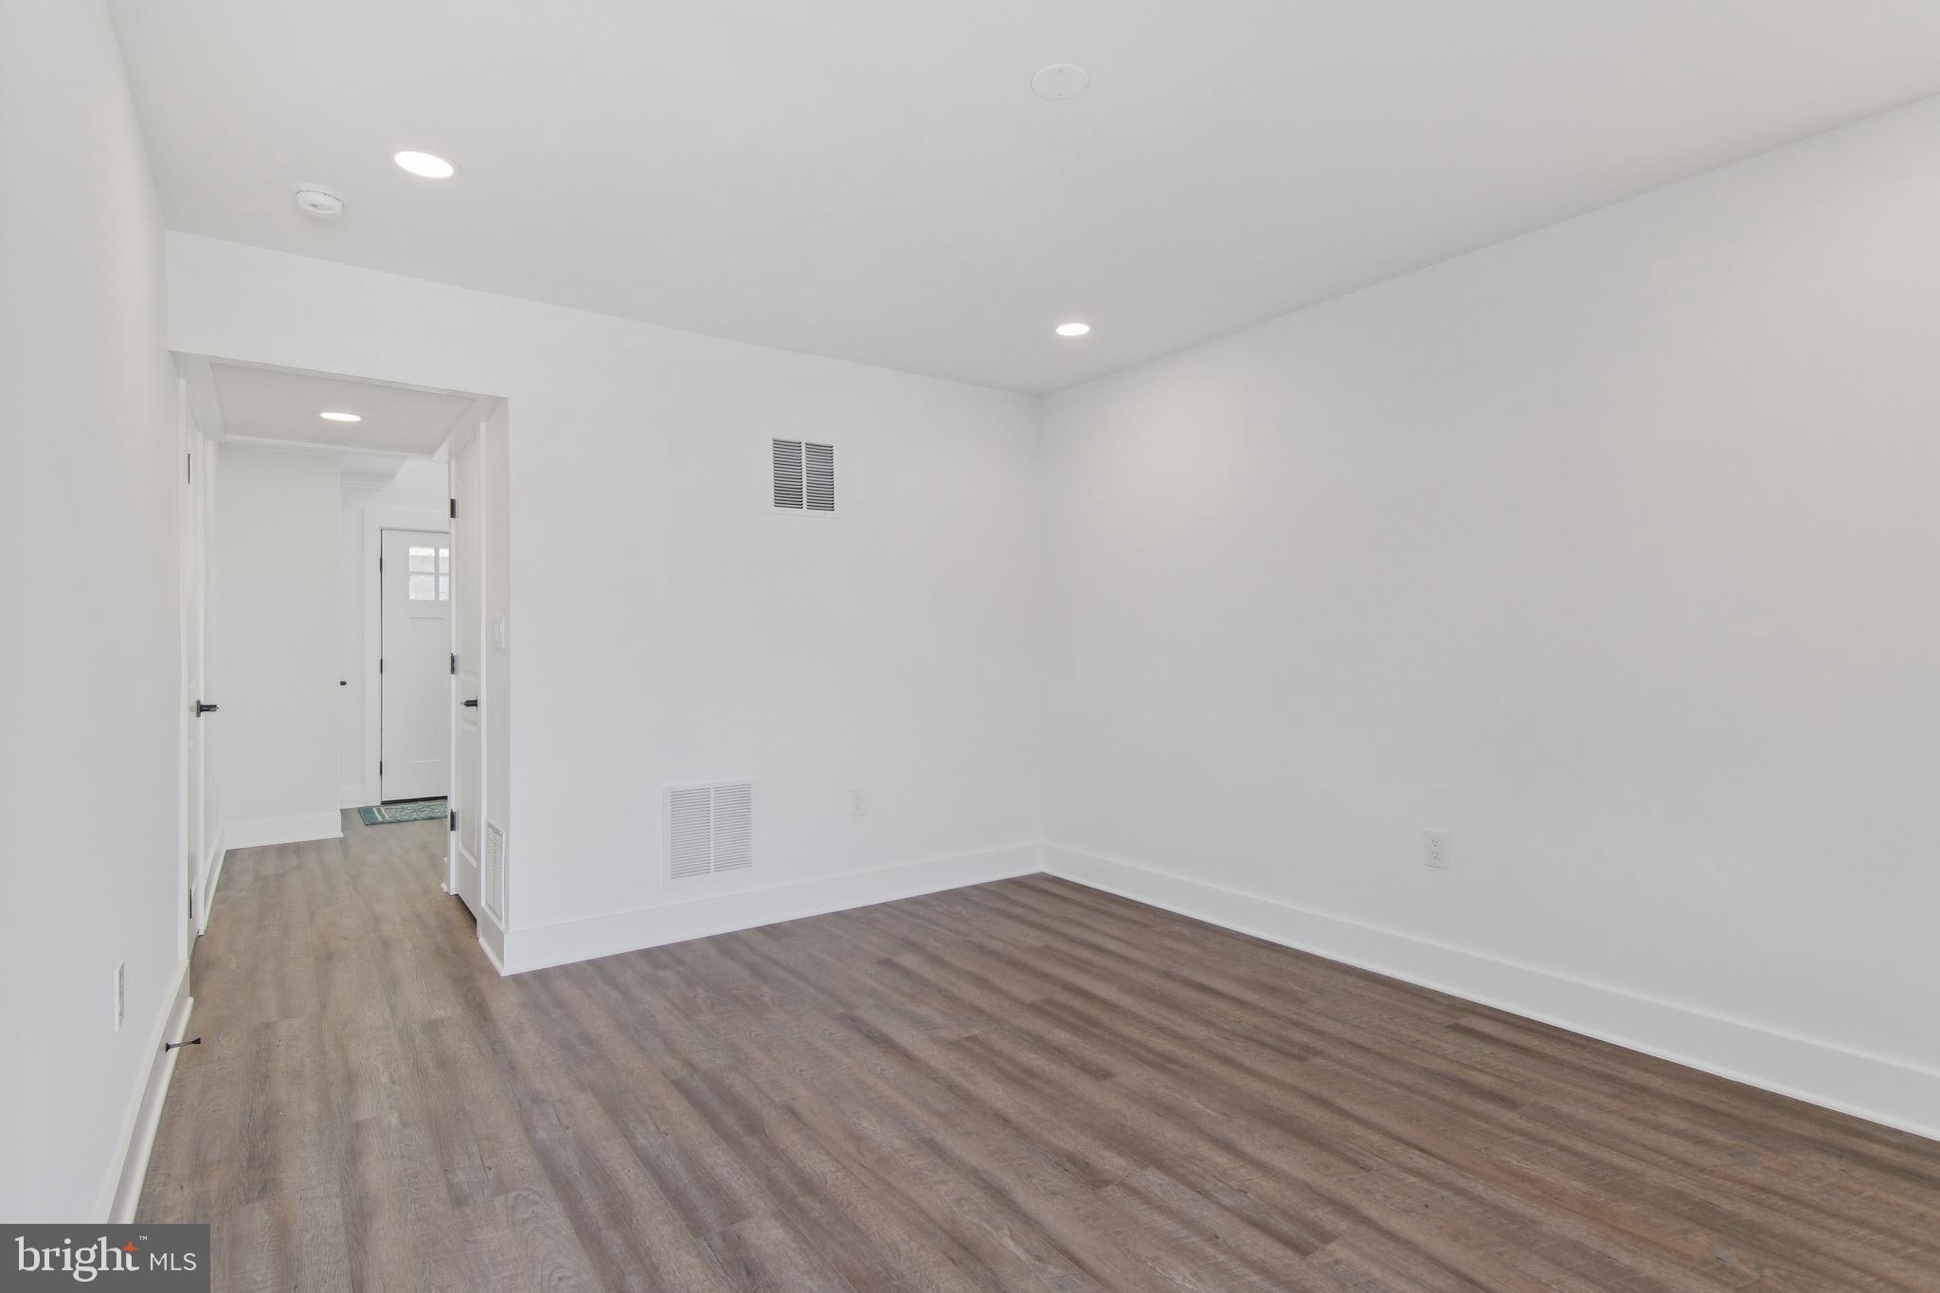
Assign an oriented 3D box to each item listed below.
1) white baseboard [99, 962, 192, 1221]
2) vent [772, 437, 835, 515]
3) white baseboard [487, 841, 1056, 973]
[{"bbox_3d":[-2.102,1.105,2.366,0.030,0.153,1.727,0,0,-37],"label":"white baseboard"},{"bbox_3d":[-0.721,-0.745,4.012,0.345,0.335,0.015,0,0,-37],"label":"vent"},{"bbox_3d":[-0.655,1.102,4.049,2.552,0.153,0.030,0,0,-37],"label":"white baseboard"}]

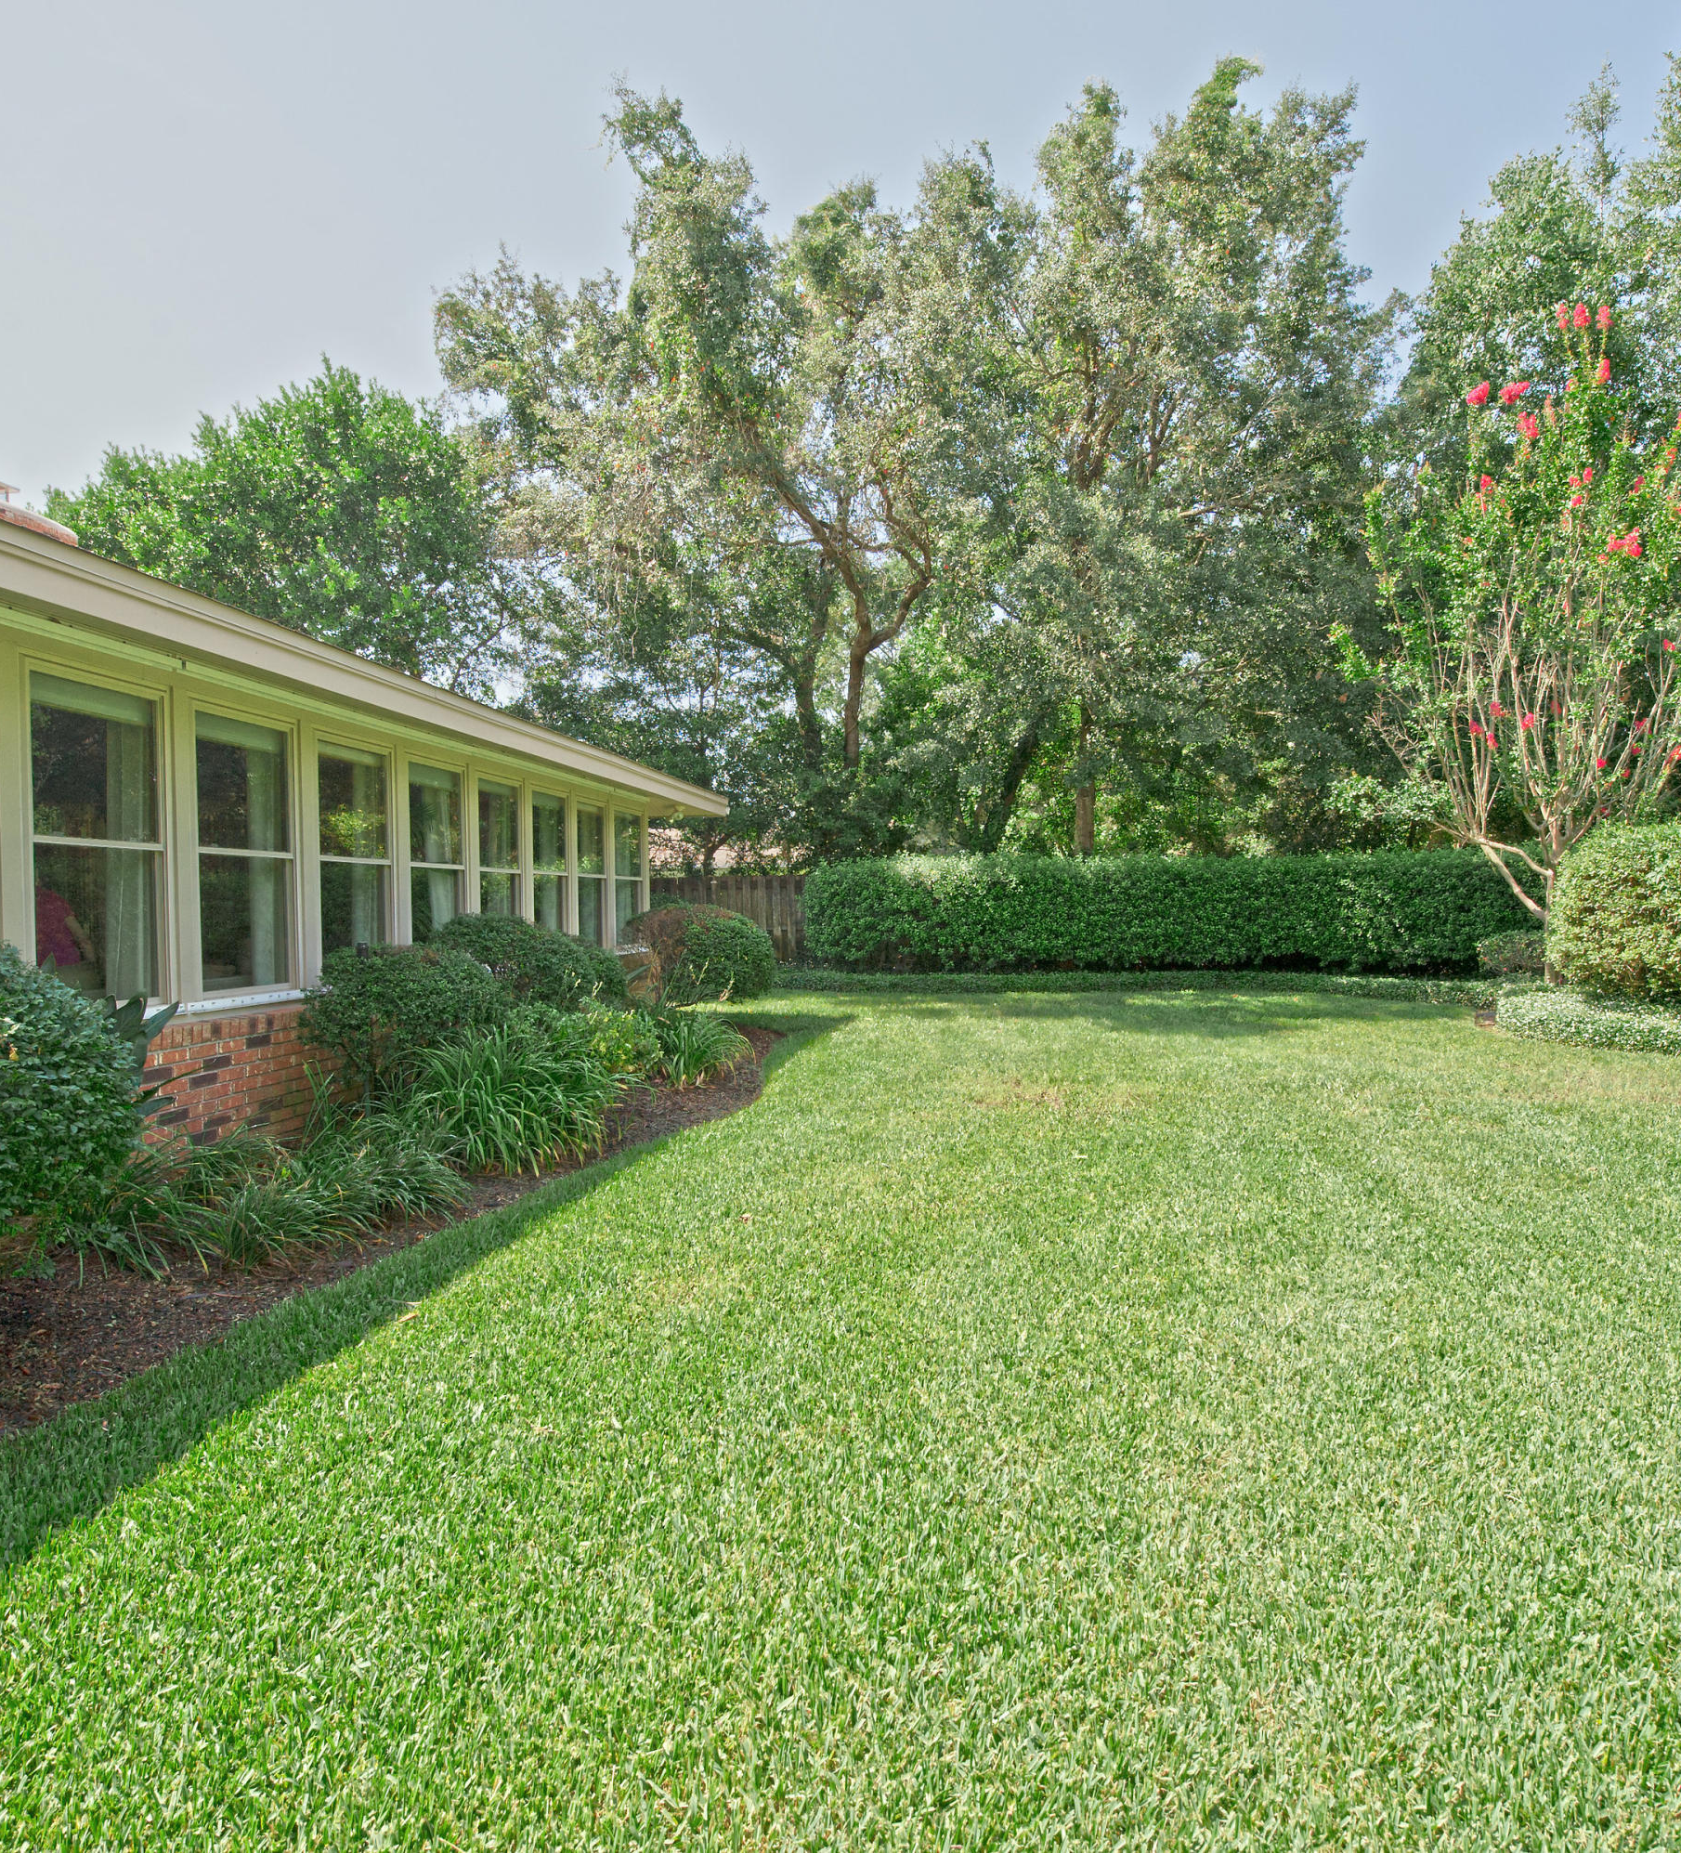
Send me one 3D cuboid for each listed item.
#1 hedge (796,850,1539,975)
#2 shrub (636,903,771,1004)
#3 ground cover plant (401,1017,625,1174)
[{"bbox_3d":[5.090,-0.096,17.065,11.300,2.050,1.350,-1,1,10],"label":"hedge"},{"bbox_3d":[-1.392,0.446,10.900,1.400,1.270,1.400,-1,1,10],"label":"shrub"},{"bbox_3d":[-1.714,0.821,5.700,1.100,0.680,1.100,-1,1,10],"label":"ground cover plant"}]

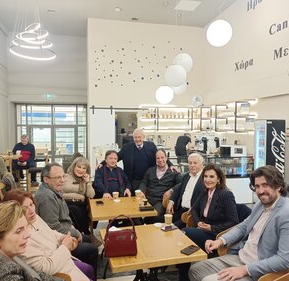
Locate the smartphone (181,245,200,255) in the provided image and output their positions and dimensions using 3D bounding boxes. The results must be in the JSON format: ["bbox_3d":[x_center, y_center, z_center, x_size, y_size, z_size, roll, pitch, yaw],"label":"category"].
[{"bbox_3d":[0.353,0.838,2.078,0.075,0.009,0.158,3,4,42],"label":"smartphone"}]

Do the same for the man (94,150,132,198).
[{"bbox_3d":[-0.408,0.836,3.649,0.560,1.340,0.780,-1,3,-7],"label":"man"}]

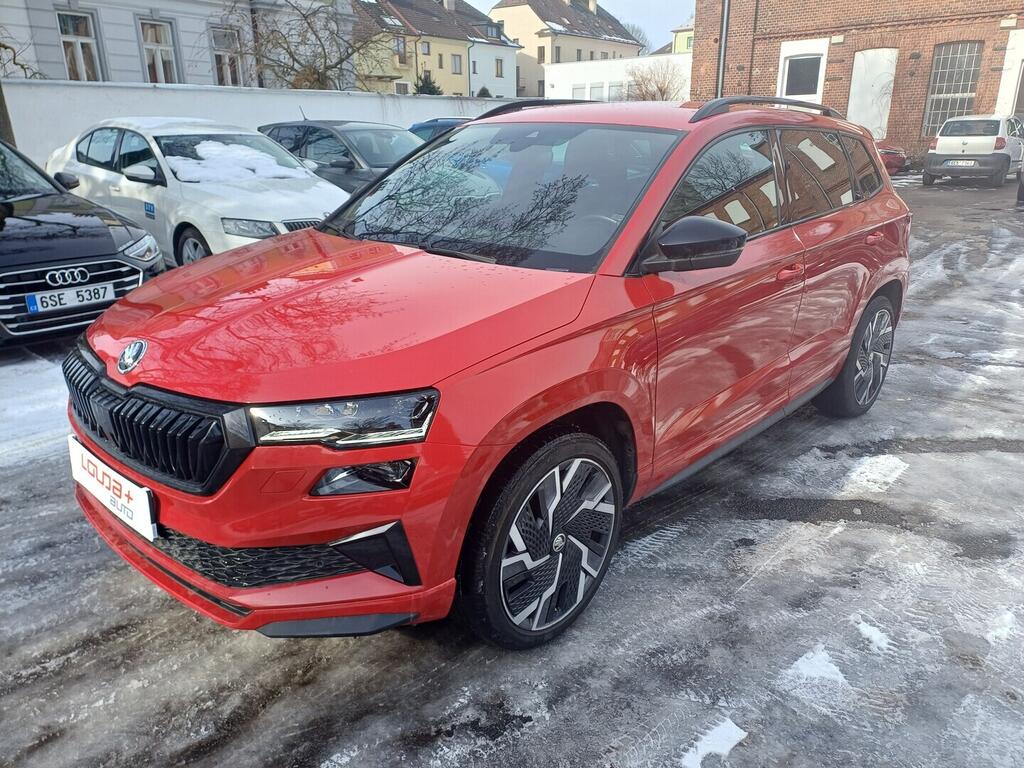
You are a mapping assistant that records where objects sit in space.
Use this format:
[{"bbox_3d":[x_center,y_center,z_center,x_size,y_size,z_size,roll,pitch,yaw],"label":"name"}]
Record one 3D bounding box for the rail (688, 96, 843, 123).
[{"bbox_3d":[1.164,-1.176,3.192,0.060,0.110,1.500,17,25,41],"label":"rail"}]

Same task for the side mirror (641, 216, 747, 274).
[{"bbox_3d":[0.573,-0.440,2.318,0.250,0.170,0.200,17,25,41],"label":"side mirror"}]

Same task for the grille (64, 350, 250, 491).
[{"bbox_3d":[-1.050,0.081,2.082,1.120,0.260,0.170,17,25,41],"label":"grille"}]

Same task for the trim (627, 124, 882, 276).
[{"bbox_3d":[1.133,-0.825,3.077,0.200,0.460,2.430,17,25,41],"label":"trim"}]

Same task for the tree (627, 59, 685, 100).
[{"bbox_3d":[5.481,-10.456,28.363,2.200,3.600,2.100,-1,19,0],"label":"tree"}]

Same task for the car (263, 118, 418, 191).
[{"bbox_3d":[-1.909,-2.707,9.905,4.300,1.480,1.785,17,26,41],"label":"car"}]

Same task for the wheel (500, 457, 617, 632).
[{"bbox_3d":[0.086,0.450,2.208,0.180,0.515,0.515,17,25,41],"label":"wheel"}]

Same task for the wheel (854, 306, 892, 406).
[{"bbox_3d":[1.890,-0.158,4.035,0.180,0.515,0.515,17,25,41],"label":"wheel"}]

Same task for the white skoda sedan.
[{"bbox_3d":[-3.325,-1.991,7.891,4.660,1.470,1.814,16,25,39],"label":"white skoda sedan"}]

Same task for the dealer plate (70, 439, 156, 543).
[{"bbox_3d":[-1.123,0.275,2.067,0.540,0.140,0.030,17,25,41],"label":"dealer plate"}]

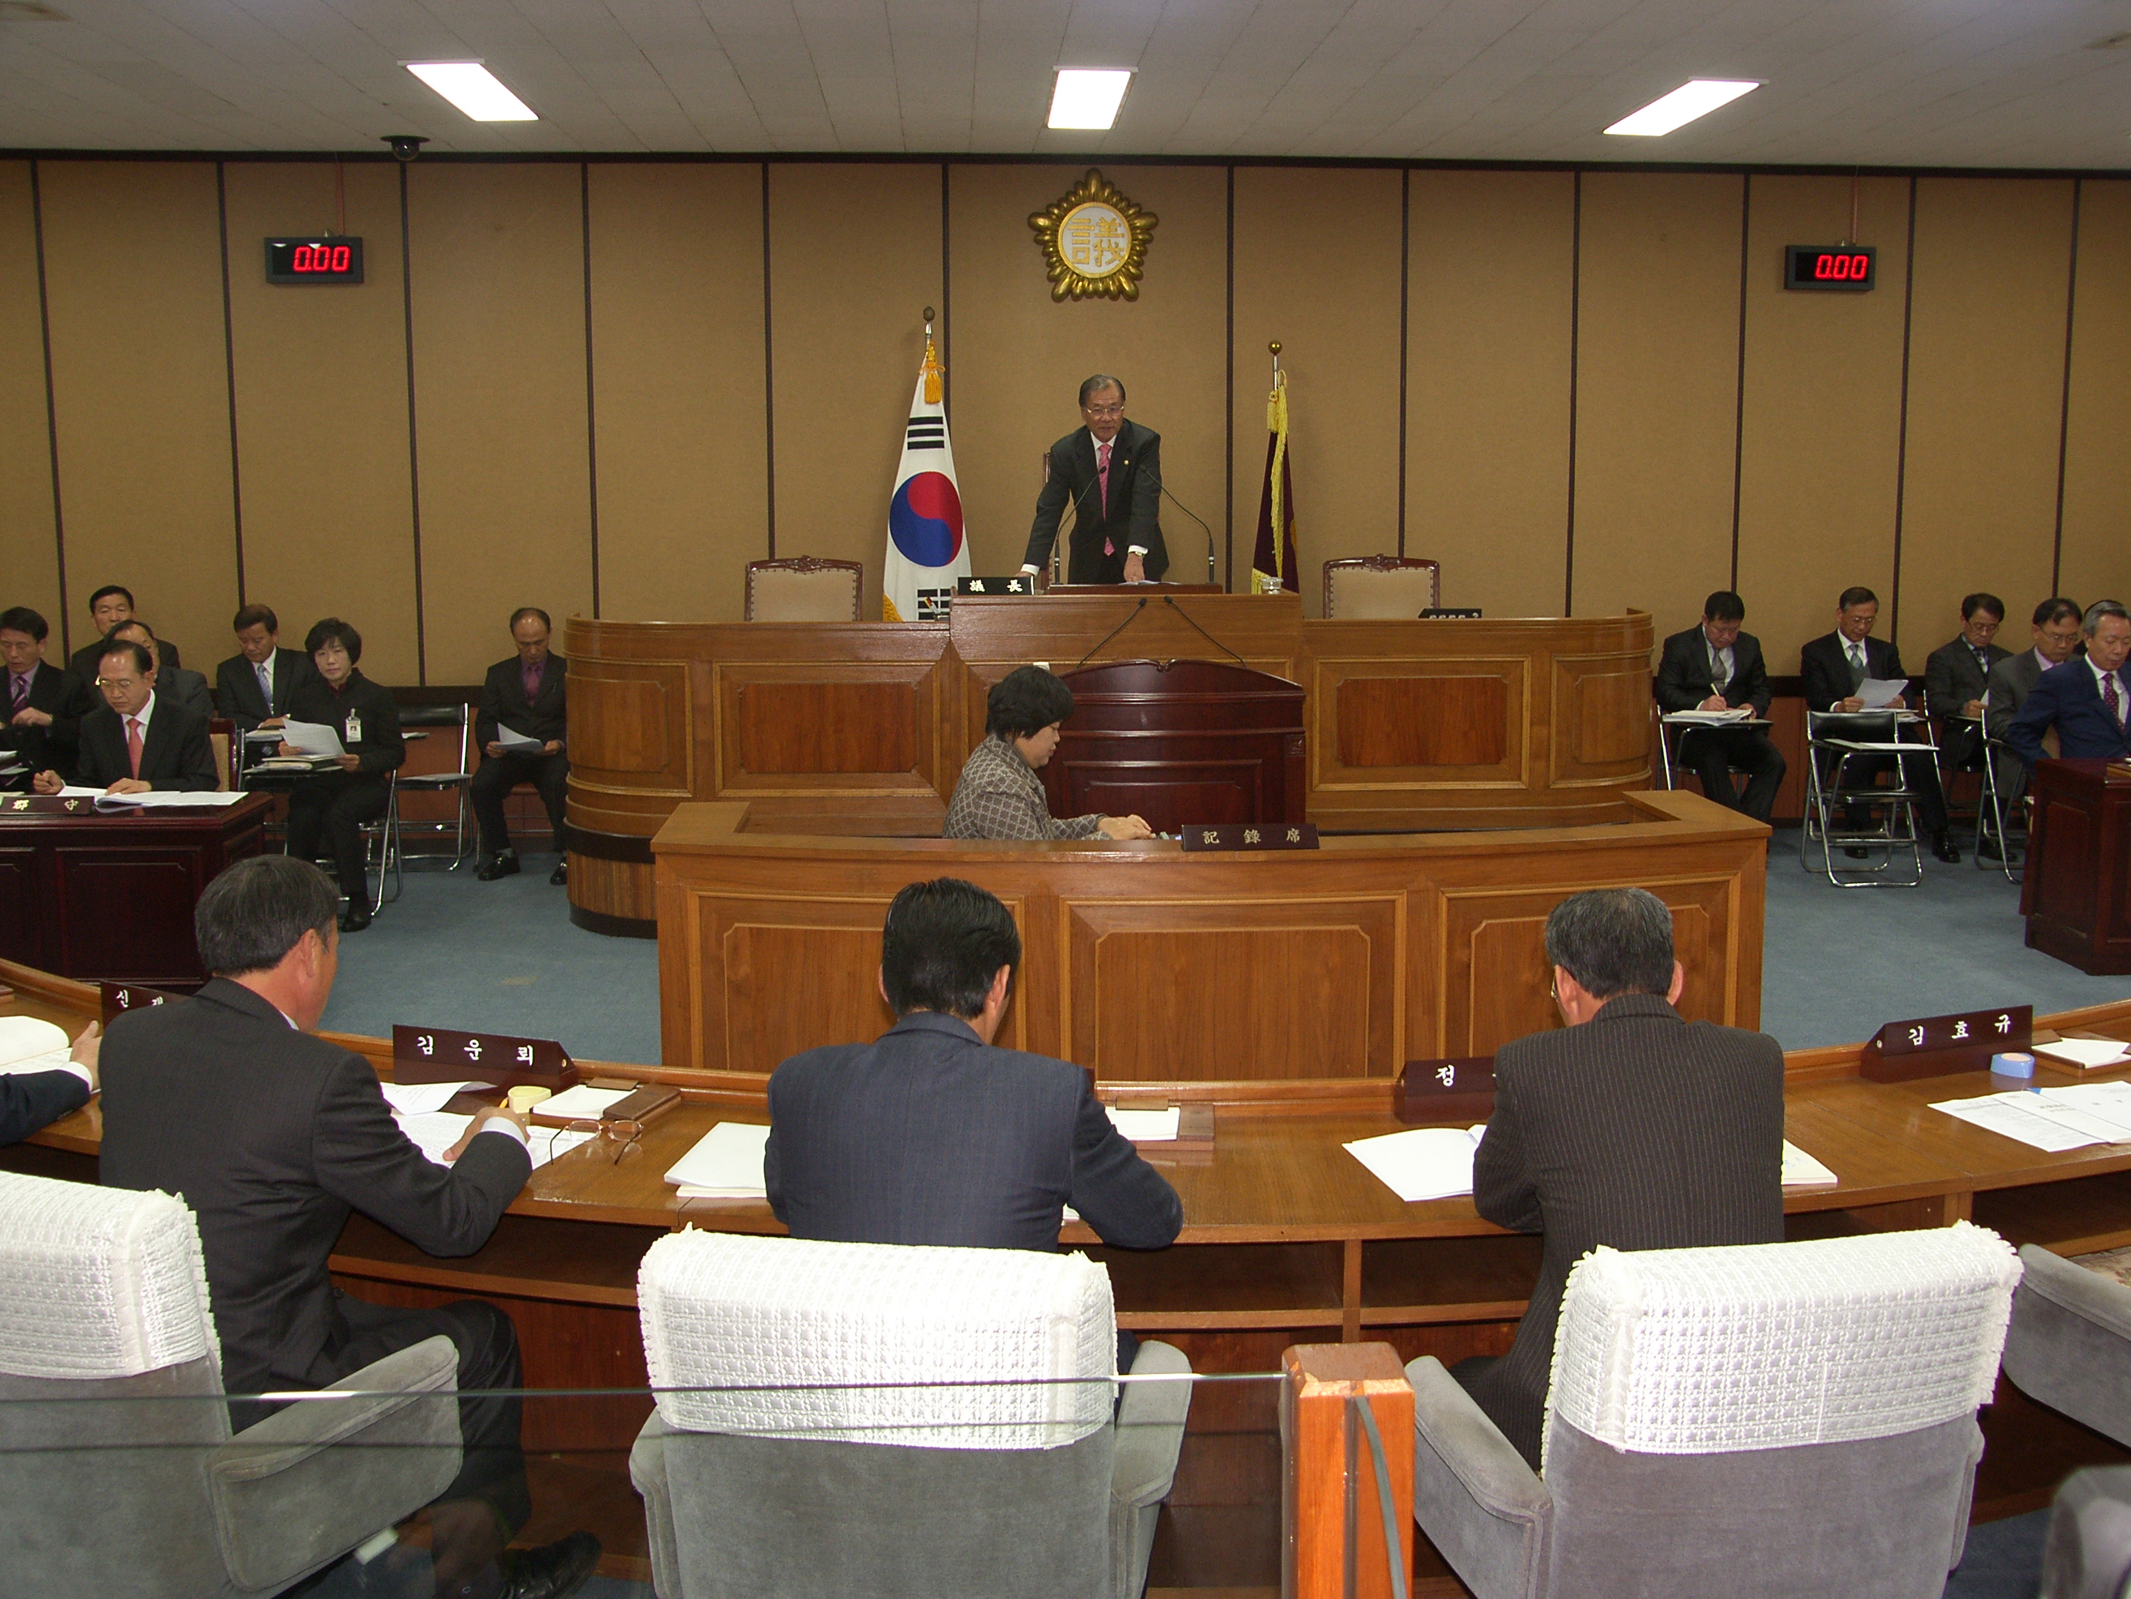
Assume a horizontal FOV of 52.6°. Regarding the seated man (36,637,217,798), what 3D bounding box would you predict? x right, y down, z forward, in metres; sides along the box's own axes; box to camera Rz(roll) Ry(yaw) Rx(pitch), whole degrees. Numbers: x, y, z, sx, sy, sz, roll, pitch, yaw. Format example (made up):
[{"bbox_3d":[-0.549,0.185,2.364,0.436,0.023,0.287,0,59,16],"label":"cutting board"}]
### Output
[{"bbox_3d":[-3.418,0.035,7.850,0.640,1.240,0.780,0,8,0],"label":"seated man"}]

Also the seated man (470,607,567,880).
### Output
[{"bbox_3d":[-2.607,-0.291,10.451,0.540,1.260,0.750,-1,8,-3],"label":"seated man"}]

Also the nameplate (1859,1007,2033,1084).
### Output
[{"bbox_3d":[1.557,0.426,3.794,0.326,0.107,0.055,-3,8,-20],"label":"nameplate"}]

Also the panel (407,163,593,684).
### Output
[{"bbox_3d":[-2.713,-1.789,10.410,0.826,2.475,0.050,-1,8,-3],"label":"panel"}]

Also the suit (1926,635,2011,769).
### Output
[{"bbox_3d":[4.573,-0.364,10.870,0.530,0.920,0.660,-1,8,-5],"label":"suit"}]

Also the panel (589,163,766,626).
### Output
[{"bbox_3d":[-1.955,-1.885,10.959,0.873,2.619,0.050,-1,8,-4],"label":"panel"}]

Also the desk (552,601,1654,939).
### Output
[{"bbox_3d":[0.239,-0.183,9.169,4.780,1.390,0.850,-1,8,-3],"label":"desk"}]

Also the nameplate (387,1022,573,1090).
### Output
[{"bbox_3d":[-1.051,0.469,3.828,0.335,0.110,0.085,2,8,17],"label":"nameplate"}]

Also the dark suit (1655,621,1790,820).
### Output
[{"bbox_3d":[3.263,-0.319,10.805,0.620,1.070,0.680,-1,8,-8],"label":"dark suit"}]

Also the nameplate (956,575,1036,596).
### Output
[{"bbox_3d":[-0.286,-0.869,8.761,0.315,0.078,0.075,-1,8,-3],"label":"nameplate"}]

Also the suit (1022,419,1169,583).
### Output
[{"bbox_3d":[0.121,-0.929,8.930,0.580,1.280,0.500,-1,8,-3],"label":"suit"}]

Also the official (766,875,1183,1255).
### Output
[{"bbox_3d":[-0.120,0.717,3.022,0.570,1.230,0.820,0,8,5],"label":"official"}]

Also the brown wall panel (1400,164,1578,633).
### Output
[{"bbox_3d":[2.182,-1.916,11.130,0.858,2.590,0.050,-1,8,-3],"label":"brown wall panel"}]

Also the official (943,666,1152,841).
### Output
[{"bbox_3d":[-0.049,0.215,6.298,0.680,1.200,0.480,-1,8,-6],"label":"official"}]

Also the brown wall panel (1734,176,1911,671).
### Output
[{"bbox_3d":[3.790,-1.851,10.793,0.822,2.475,0.050,-1,8,-3],"label":"brown wall panel"}]

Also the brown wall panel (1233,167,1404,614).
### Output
[{"bbox_3d":[1.290,-1.908,11.081,0.868,2.590,0.050,-1,8,-3],"label":"brown wall panel"}]

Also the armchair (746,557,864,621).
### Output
[{"bbox_3d":[-1.203,-0.553,9.950,0.620,1.090,0.660,-1,8,-4],"label":"armchair"}]

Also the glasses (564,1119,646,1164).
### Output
[{"bbox_3d":[-0.756,0.551,3.487,0.137,0.040,0.140,0,8,4],"label":"glasses"}]

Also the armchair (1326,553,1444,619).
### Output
[{"bbox_3d":[1.472,-0.572,10.000,0.620,1.090,0.660,-1,8,-2],"label":"armchair"}]

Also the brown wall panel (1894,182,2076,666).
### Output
[{"bbox_3d":[4.624,-1.859,10.842,0.829,2.475,0.050,-1,8,-3],"label":"brown wall panel"}]

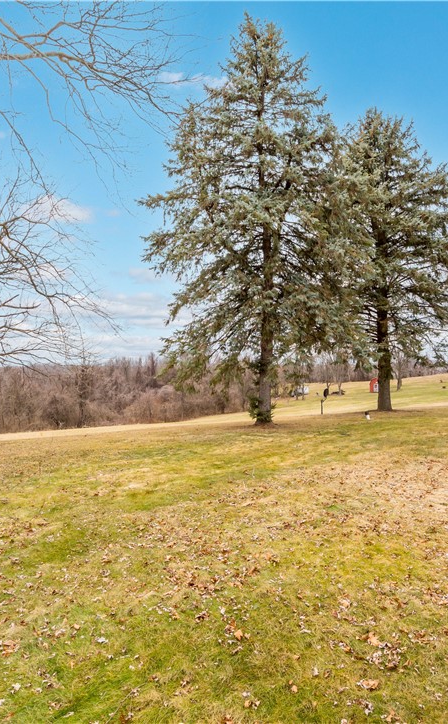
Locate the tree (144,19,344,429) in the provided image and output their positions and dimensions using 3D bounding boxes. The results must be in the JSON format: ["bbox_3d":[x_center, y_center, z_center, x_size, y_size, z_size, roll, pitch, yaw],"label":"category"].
[{"bbox_3d":[1.200,-5.500,17.500,8.000,15.800,7.600,0,0,0],"label":"tree"}]

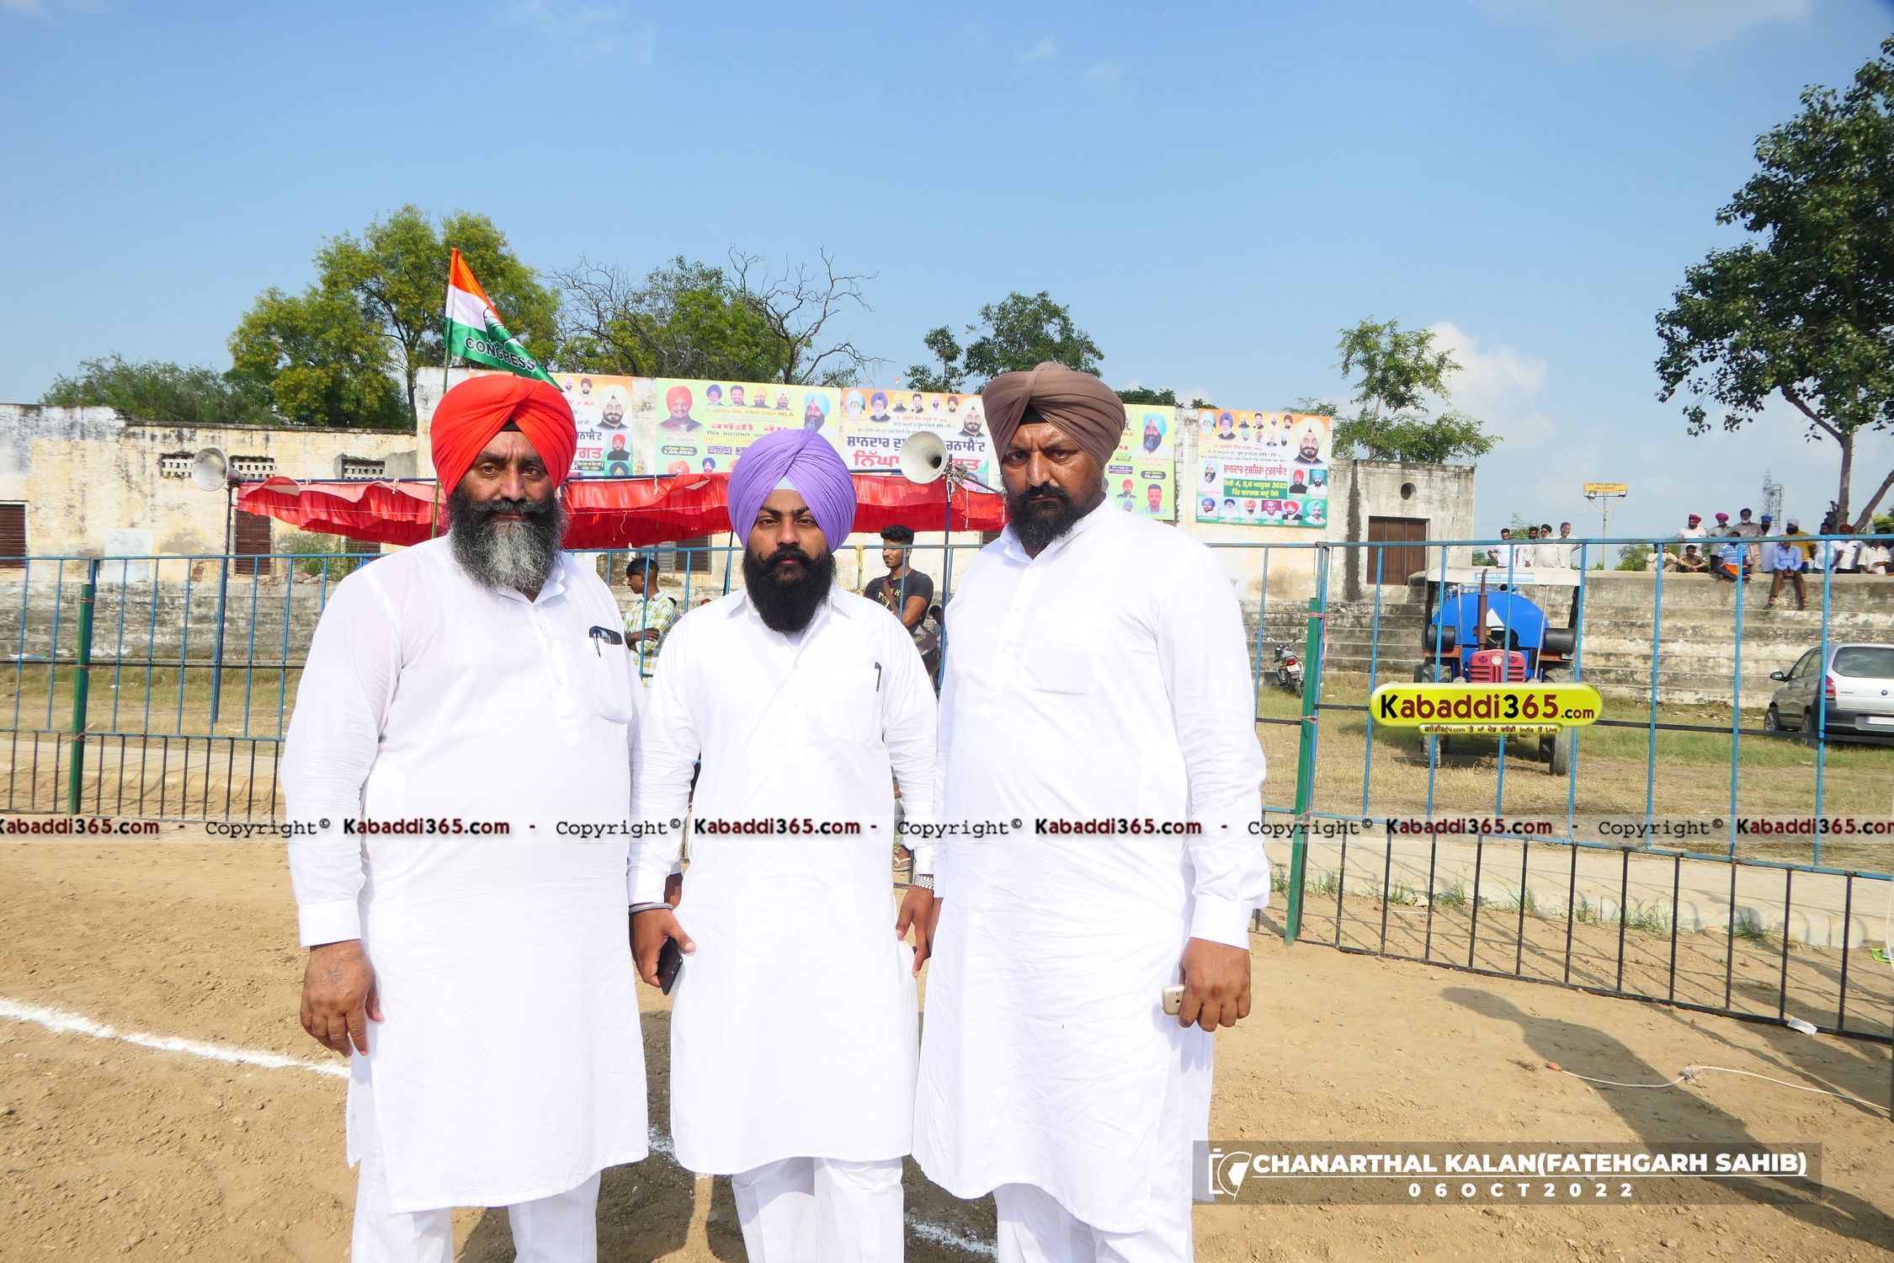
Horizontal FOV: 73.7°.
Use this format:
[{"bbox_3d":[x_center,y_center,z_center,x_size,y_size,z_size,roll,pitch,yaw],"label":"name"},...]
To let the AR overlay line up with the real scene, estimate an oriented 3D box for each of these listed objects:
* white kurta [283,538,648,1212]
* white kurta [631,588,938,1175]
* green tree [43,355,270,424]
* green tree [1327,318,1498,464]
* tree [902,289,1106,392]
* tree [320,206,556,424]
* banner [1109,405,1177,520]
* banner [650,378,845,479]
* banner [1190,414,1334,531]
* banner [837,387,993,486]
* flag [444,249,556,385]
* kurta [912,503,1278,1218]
[{"bbox_3d":[-0.766,0.350,2.060,0.590,1.005,0.420,0,2,-34],"label":"white kurta"},{"bbox_3d":[-0.278,0.399,2.190,0.518,0.953,0.330,1,1,-7],"label":"white kurta"},{"bbox_3d":[-26.339,-4.365,42.102,8.170,9.690,7.760,0,1,-32],"label":"green tree"},{"bbox_3d":[12.287,-3.516,33.601,4.510,9.620,4.290,1,1,20],"label":"green tree"},{"bbox_3d":[1.578,-4.467,37.116,5.810,11.020,5.520,1,1,2],"label":"tree"},{"bbox_3d":[-14.214,-5.477,35.132,6.520,12.610,6.200,0,1,-22],"label":"tree"},{"bbox_3d":[3.180,-3.682,27.000,3.600,2.450,0.050,1,1,-13],"label":"banner"},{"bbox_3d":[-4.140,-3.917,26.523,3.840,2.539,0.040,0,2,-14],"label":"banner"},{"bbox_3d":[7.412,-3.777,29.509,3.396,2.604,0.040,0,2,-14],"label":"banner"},{"bbox_3d":[-0.655,-3.914,27.423,3.247,2.545,0.040,0,2,-14],"label":"banner"},{"bbox_3d":[-2.469,-1.736,7.000,0.640,0.760,0.200,1,2,-6],"label":"flag"},{"bbox_3d":[0.228,0.346,2.120,0.612,1.128,0.420,2,1,32],"label":"kurta"}]

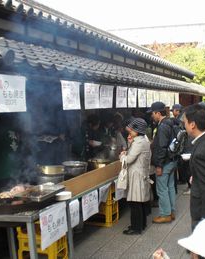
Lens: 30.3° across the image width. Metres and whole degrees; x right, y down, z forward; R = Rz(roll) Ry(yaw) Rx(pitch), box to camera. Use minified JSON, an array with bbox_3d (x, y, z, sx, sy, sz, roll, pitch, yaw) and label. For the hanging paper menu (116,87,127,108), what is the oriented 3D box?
[{"bbox_3d":[0.291,-0.475,5.625,0.020,0.310,0.440,0,3,24],"label":"hanging paper menu"}]

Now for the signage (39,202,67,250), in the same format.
[{"bbox_3d":[-0.461,0.912,3.600,0.020,0.320,0.470,0,3,24],"label":"signage"}]

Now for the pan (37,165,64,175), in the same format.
[{"bbox_3d":[-0.646,0.507,4.800,0.310,0.130,0.320,-2,3,0],"label":"pan"}]

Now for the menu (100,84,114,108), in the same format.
[{"bbox_3d":[0.065,-0.439,5.121,0.020,0.310,0.440,0,3,24],"label":"menu"}]

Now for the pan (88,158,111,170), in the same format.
[{"bbox_3d":[-0.048,0.562,6.000,0.340,0.180,0.340,-2,3,0],"label":"pan"}]

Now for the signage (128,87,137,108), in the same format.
[{"bbox_3d":[0.486,-0.502,6.060,0.020,0.310,0.430,0,3,24],"label":"signage"}]

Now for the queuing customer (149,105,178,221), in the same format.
[{"bbox_3d":[0.875,0.470,5.616,0.420,1.740,0.500,-1,3,16],"label":"queuing customer"}]

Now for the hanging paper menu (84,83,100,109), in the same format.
[{"bbox_3d":[-0.124,-0.409,4.700,0.020,0.310,0.440,0,3,24],"label":"hanging paper menu"}]

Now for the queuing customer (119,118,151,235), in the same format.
[{"bbox_3d":[0.442,0.608,5.148,0.420,1.540,0.460,-1,3,16],"label":"queuing customer"}]

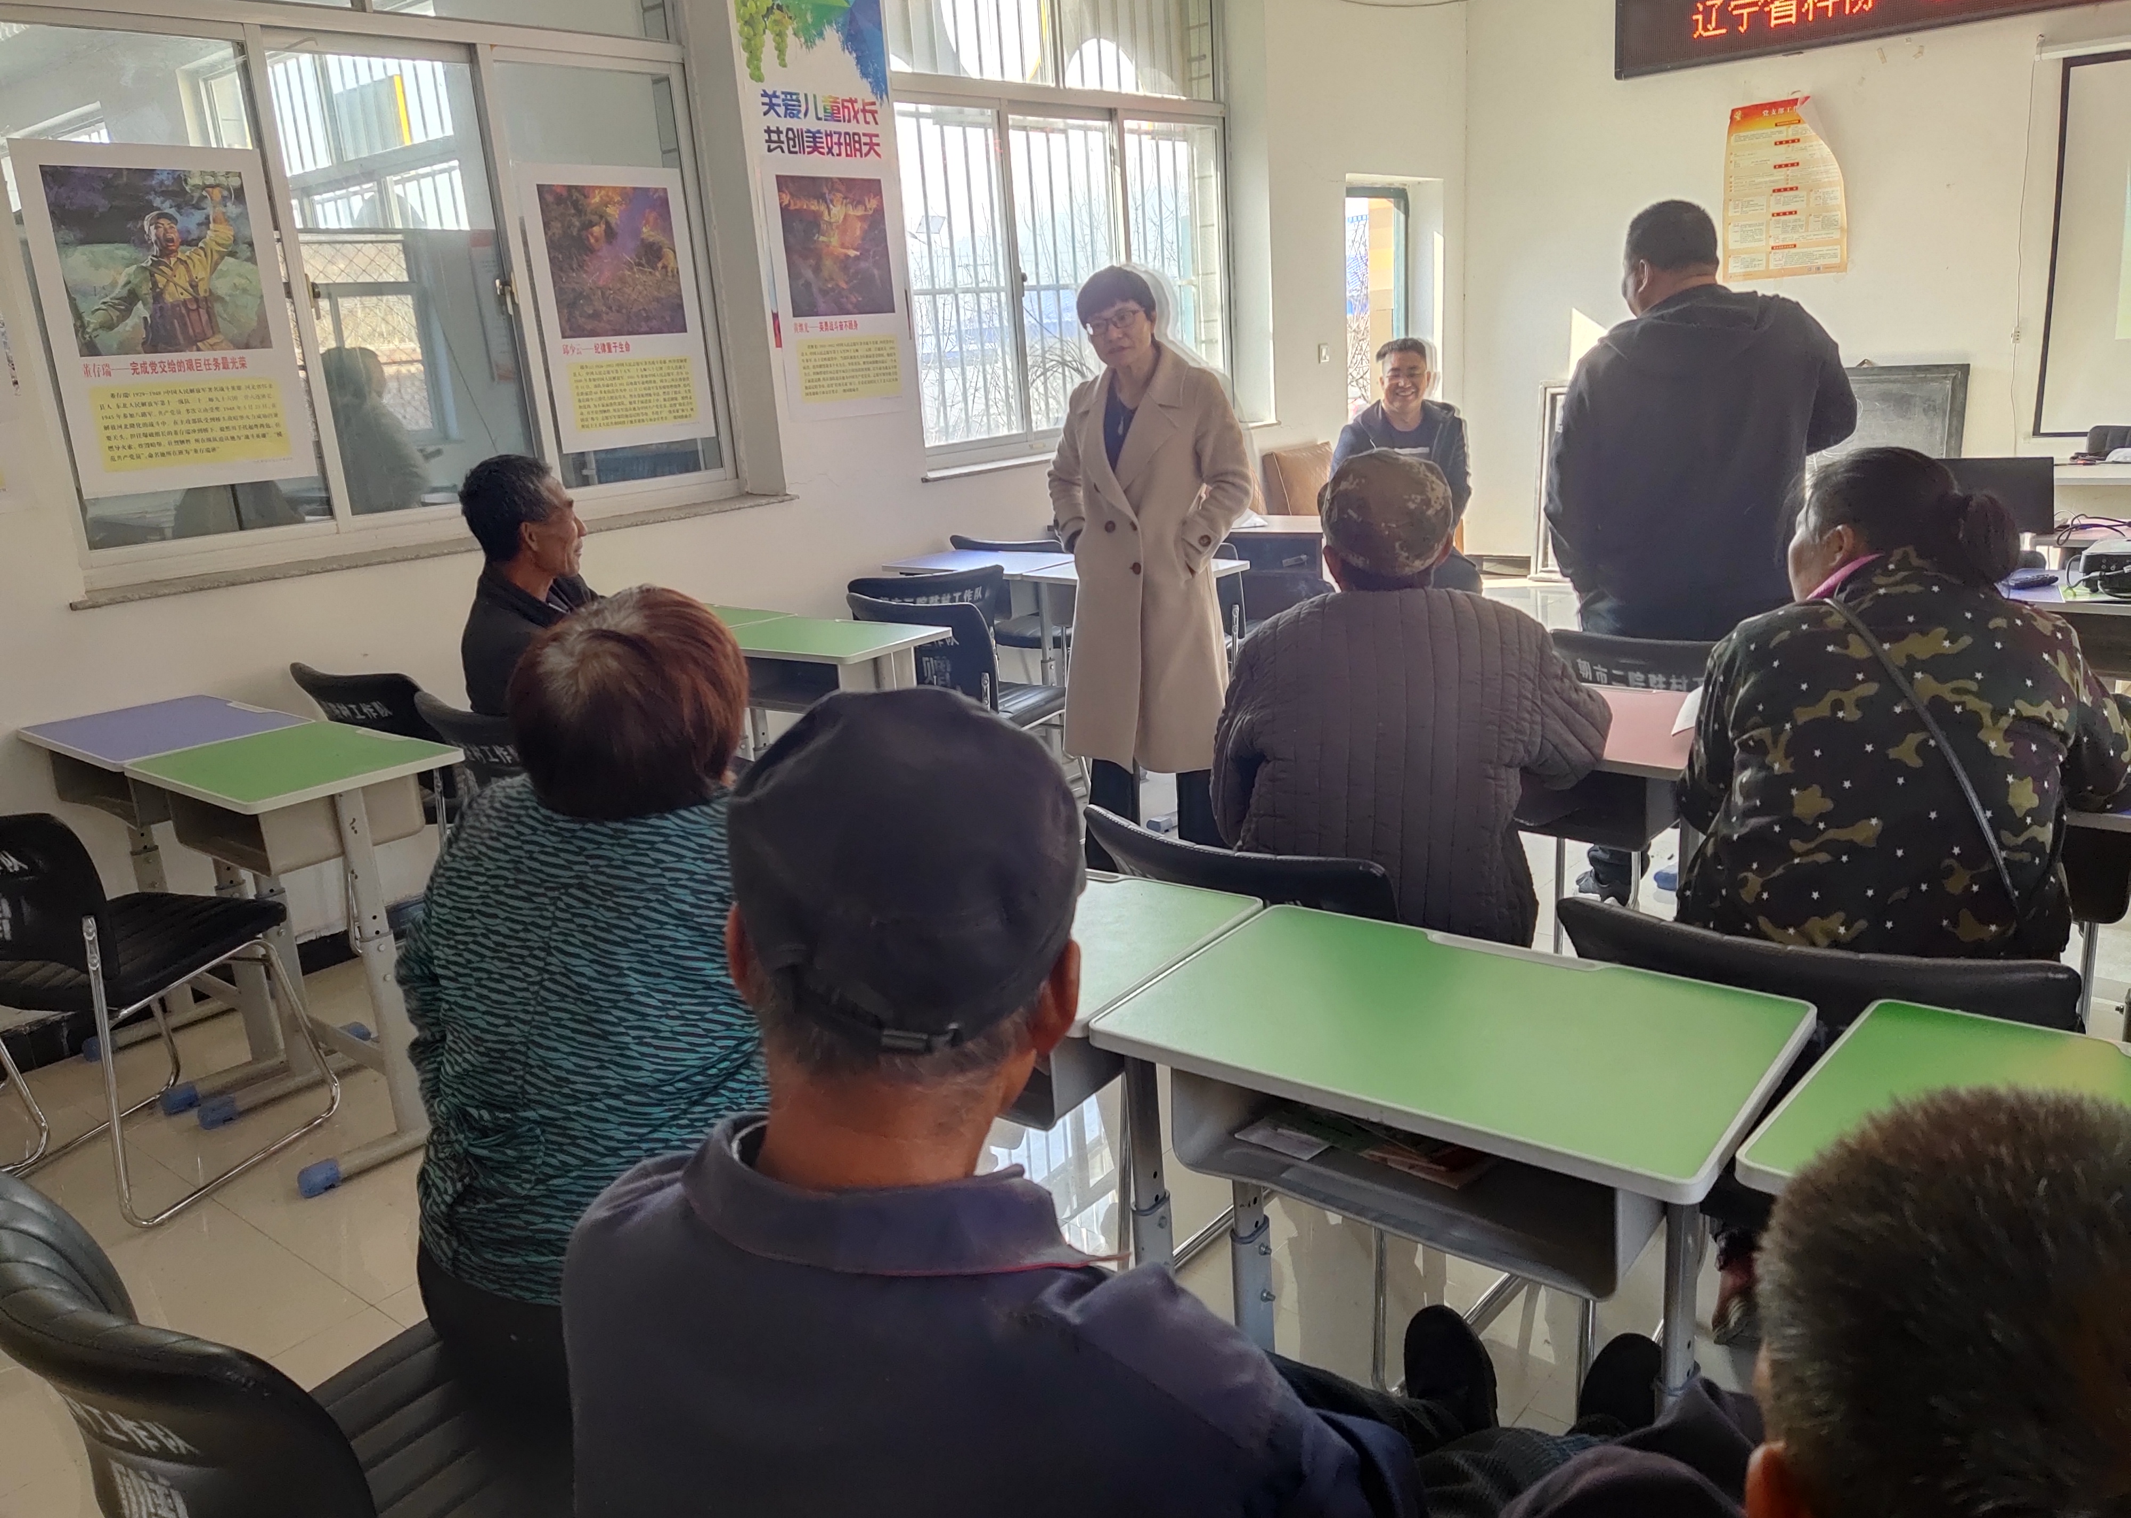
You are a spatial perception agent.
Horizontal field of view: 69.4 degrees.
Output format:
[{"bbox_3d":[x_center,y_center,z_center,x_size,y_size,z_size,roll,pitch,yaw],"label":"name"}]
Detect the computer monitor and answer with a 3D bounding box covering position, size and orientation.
[{"bbox_3d":[2.497,-0.716,4.200,0.390,0.230,0.090,7,19,35],"label":"computer monitor"}]

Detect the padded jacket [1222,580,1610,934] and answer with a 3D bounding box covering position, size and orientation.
[{"bbox_3d":[0.532,0.012,2.396,0.620,0.630,0.480,0,16,16],"label":"padded jacket"}]

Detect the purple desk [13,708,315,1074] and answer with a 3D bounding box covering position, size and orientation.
[{"bbox_3d":[-1.964,0.301,3.473,0.610,0.757,0.425,9,20,39],"label":"purple desk"}]

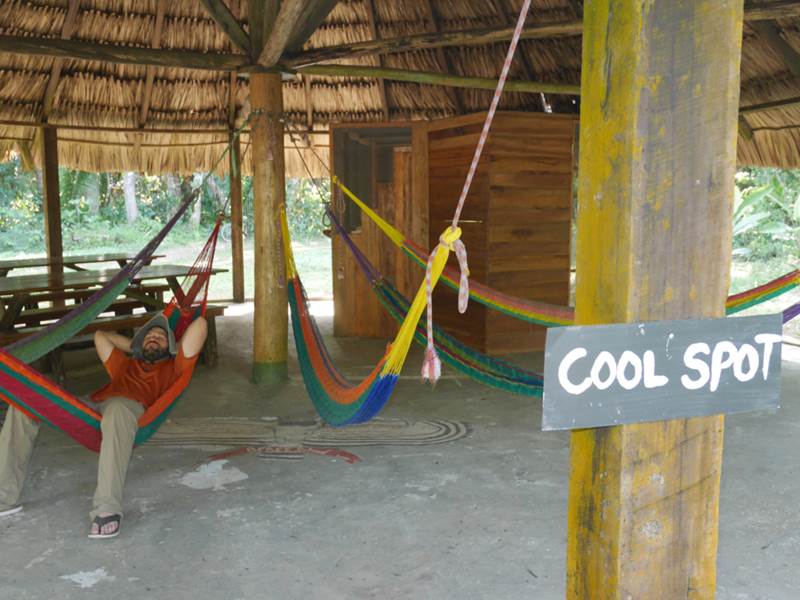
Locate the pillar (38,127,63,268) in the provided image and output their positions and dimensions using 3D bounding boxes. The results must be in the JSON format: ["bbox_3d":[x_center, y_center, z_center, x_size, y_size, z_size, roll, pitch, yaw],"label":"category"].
[{"bbox_3d":[-4.944,-1.221,11.211,0.180,2.446,0.180,-5,8,-38],"label":"pillar"}]

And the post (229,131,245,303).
[{"bbox_3d":[-2.514,-1.253,12.038,0.160,2.566,0.160,-2,7,-14],"label":"post"}]

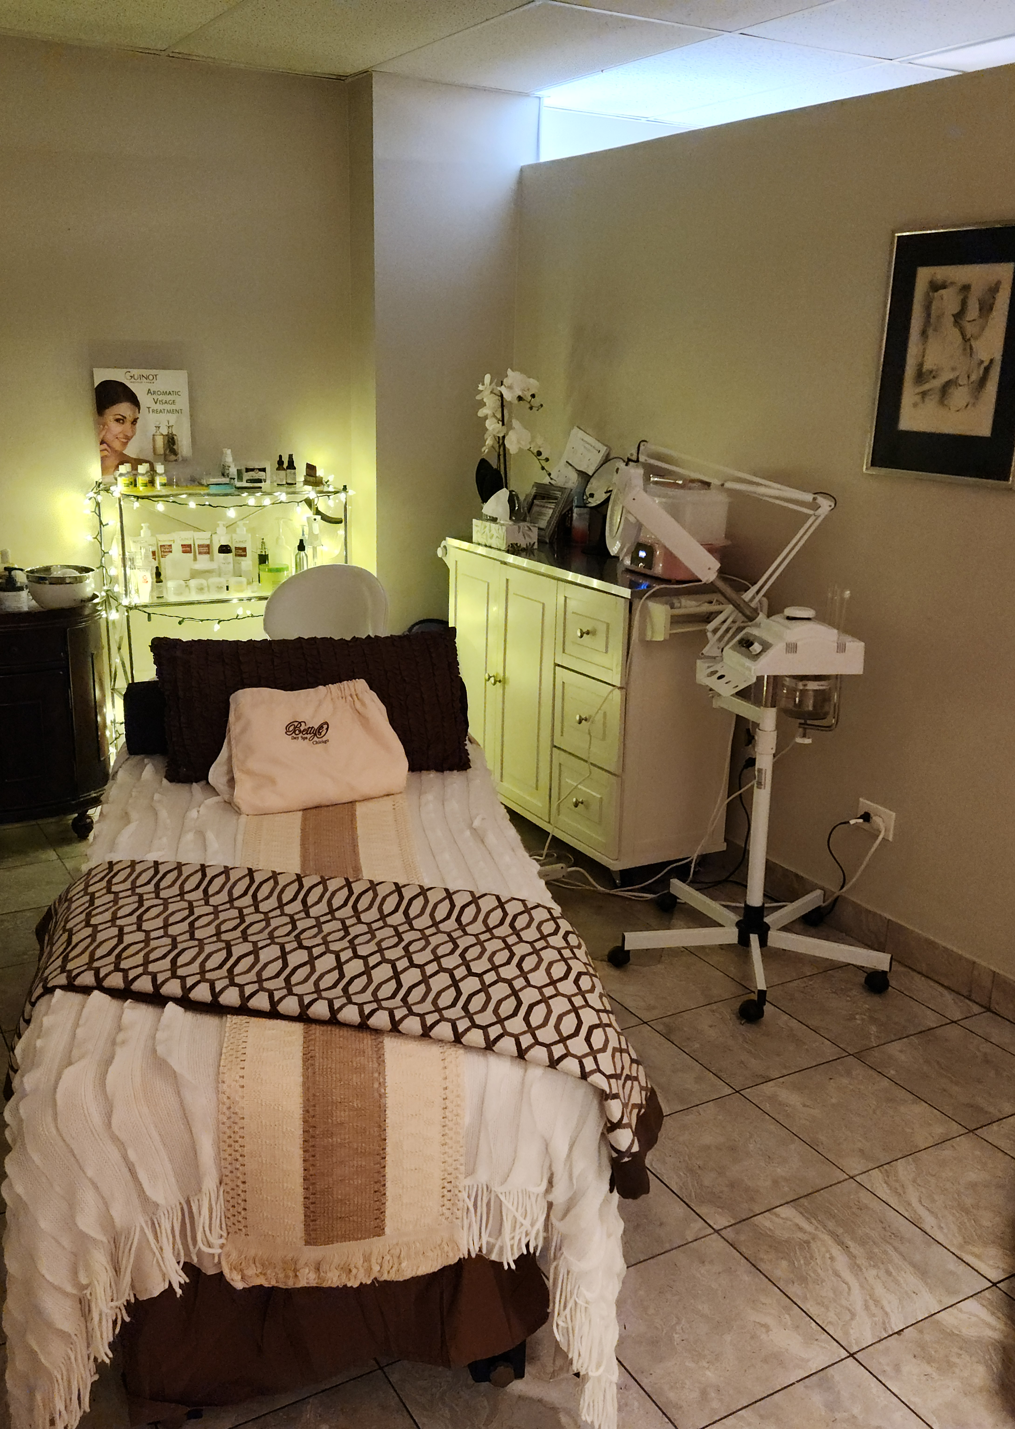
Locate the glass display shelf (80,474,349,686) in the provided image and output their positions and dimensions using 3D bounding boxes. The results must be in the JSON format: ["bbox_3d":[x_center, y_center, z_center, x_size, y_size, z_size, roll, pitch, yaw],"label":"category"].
[{"bbox_3d":[-0.939,-0.246,4.285,0.780,1.060,0.300,-8,18,-30],"label":"glass display shelf"}]

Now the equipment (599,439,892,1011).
[{"bbox_3d":[0.576,0.007,3.071,0.730,1.300,0.670,-1,16,-8],"label":"equipment"}]

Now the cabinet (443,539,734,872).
[{"bbox_3d":[0.219,-0.056,4.029,0.420,0.886,1.100,-8,18,-30],"label":"cabinet"}]

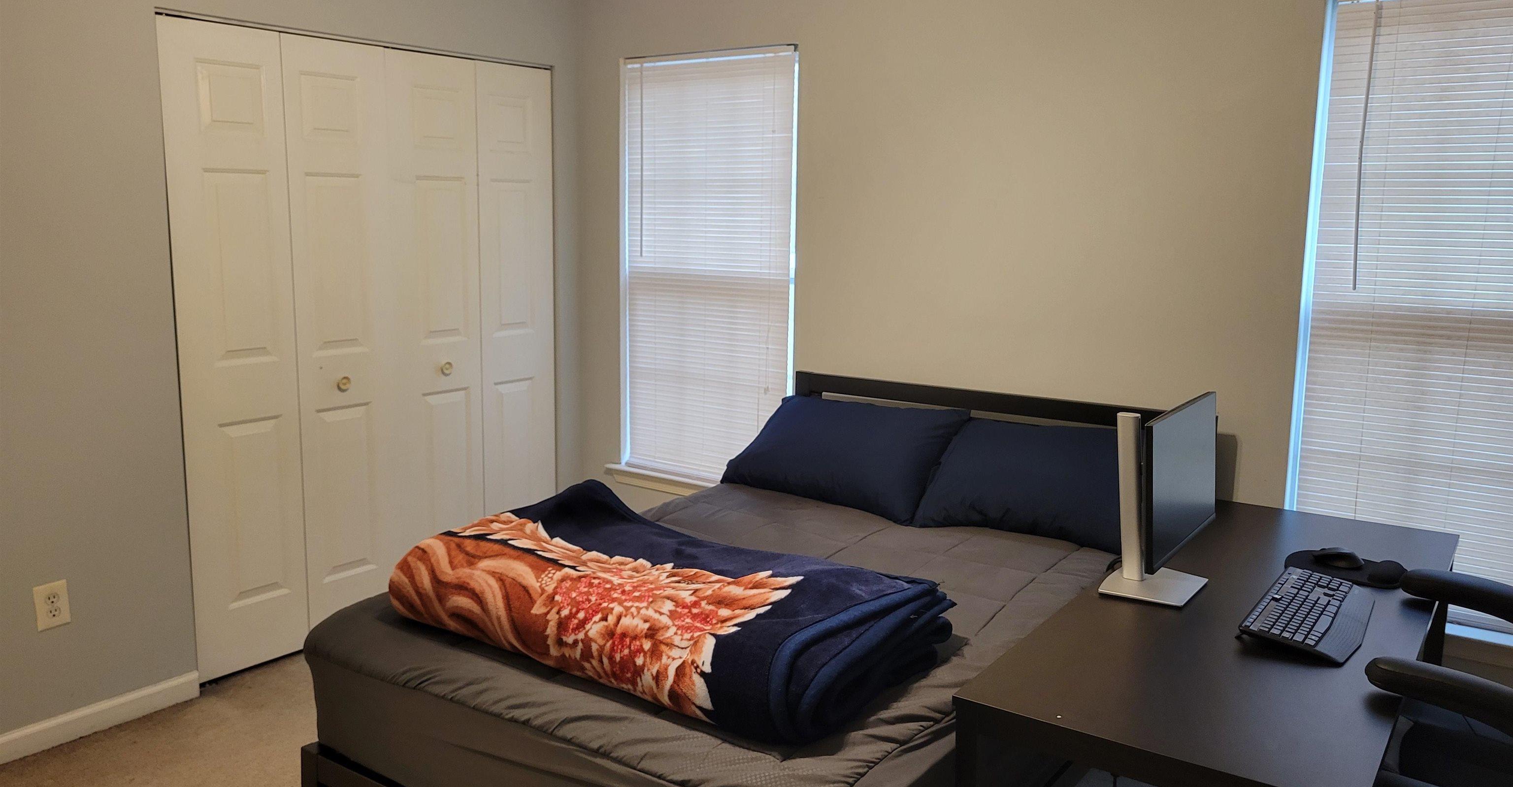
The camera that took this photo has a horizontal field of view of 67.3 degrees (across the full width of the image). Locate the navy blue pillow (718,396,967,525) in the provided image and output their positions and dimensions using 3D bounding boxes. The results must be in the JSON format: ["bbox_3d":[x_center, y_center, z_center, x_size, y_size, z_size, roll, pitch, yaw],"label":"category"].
[{"bbox_3d":[0.268,0.170,3.455,0.670,0.165,0.475,7,36,35],"label":"navy blue pillow"}]

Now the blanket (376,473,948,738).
[{"bbox_3d":[-0.175,0.390,2.311,1.060,0.190,0.595,7,11,35],"label":"blanket"}]

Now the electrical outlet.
[{"bbox_3d":[-1.920,0.578,3.102,0.008,0.122,0.081,7,11,35],"label":"electrical outlet"}]

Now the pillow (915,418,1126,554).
[{"bbox_3d":[0.818,0.240,3.069,0.660,0.165,0.475,7,36,35],"label":"pillow"}]

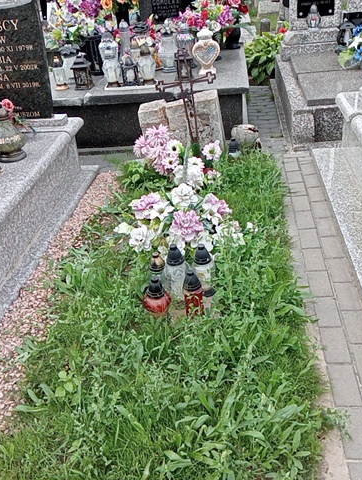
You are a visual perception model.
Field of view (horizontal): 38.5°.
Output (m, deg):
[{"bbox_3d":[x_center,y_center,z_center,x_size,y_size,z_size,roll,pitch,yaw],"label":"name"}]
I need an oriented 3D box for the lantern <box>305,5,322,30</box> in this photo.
[{"bbox_3d":[1.290,-2.145,5.000,0.138,0.228,0.138,-1,30,7],"label":"lantern"}]

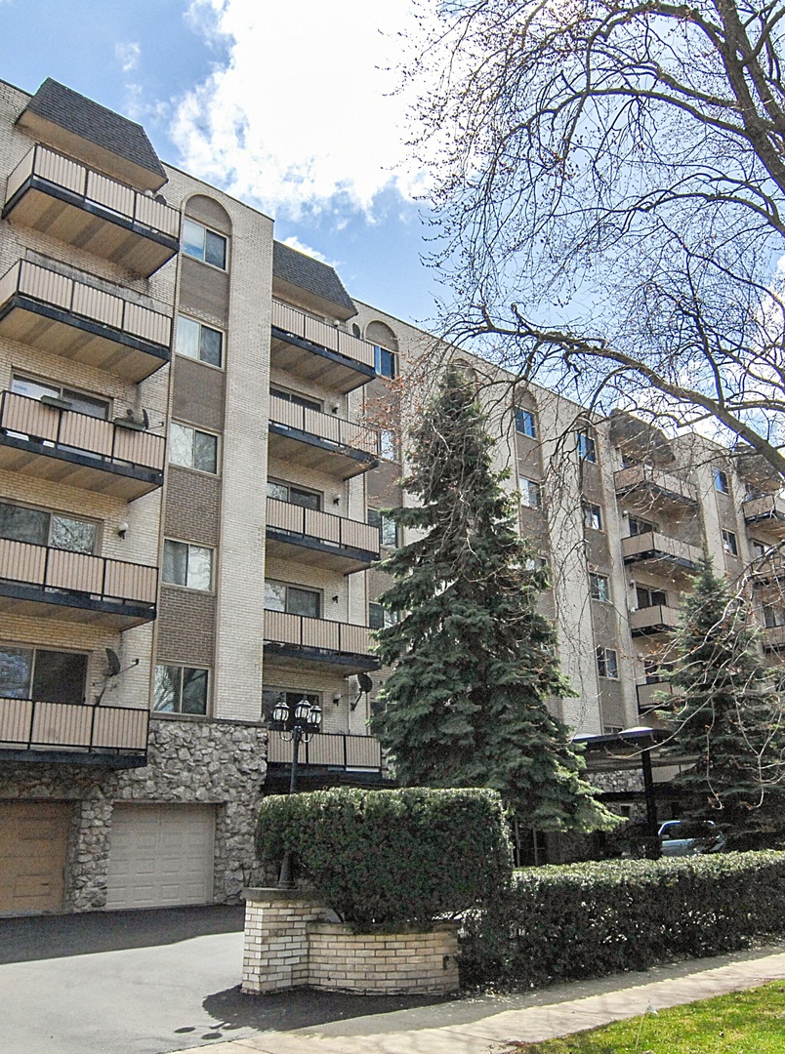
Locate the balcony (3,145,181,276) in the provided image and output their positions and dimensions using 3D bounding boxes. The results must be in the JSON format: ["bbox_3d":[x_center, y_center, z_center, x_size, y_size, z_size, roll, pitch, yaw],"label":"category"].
[{"bbox_3d":[-6.855,-7.164,21.303,3.512,1.075,1.456,15,-25,-41],"label":"balcony"}]

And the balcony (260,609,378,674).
[{"bbox_3d":[-2.251,3.092,24.225,4.001,1.087,1.428,15,-25,-41],"label":"balcony"}]

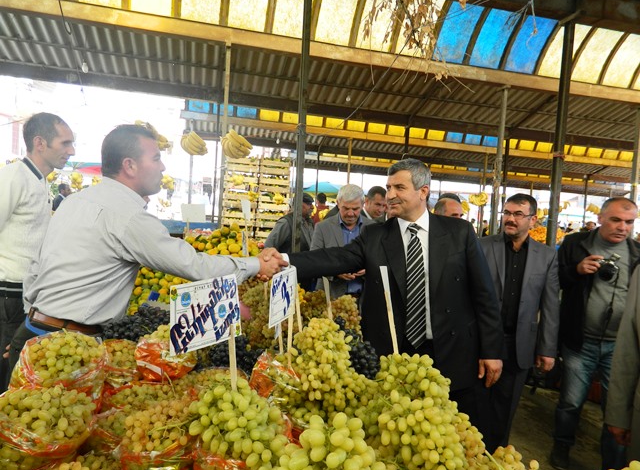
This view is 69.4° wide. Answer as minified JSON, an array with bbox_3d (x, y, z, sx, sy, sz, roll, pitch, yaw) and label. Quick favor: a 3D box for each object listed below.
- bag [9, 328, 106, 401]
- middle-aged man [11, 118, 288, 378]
[{"bbox_3d":[-0.642,0.330,1.130,0.240,0.190,0.230,2,4,-20],"label":"bag"},{"bbox_3d":[-0.600,0.491,1.700,0.950,1.680,0.520,2,4,-23],"label":"middle-aged man"}]

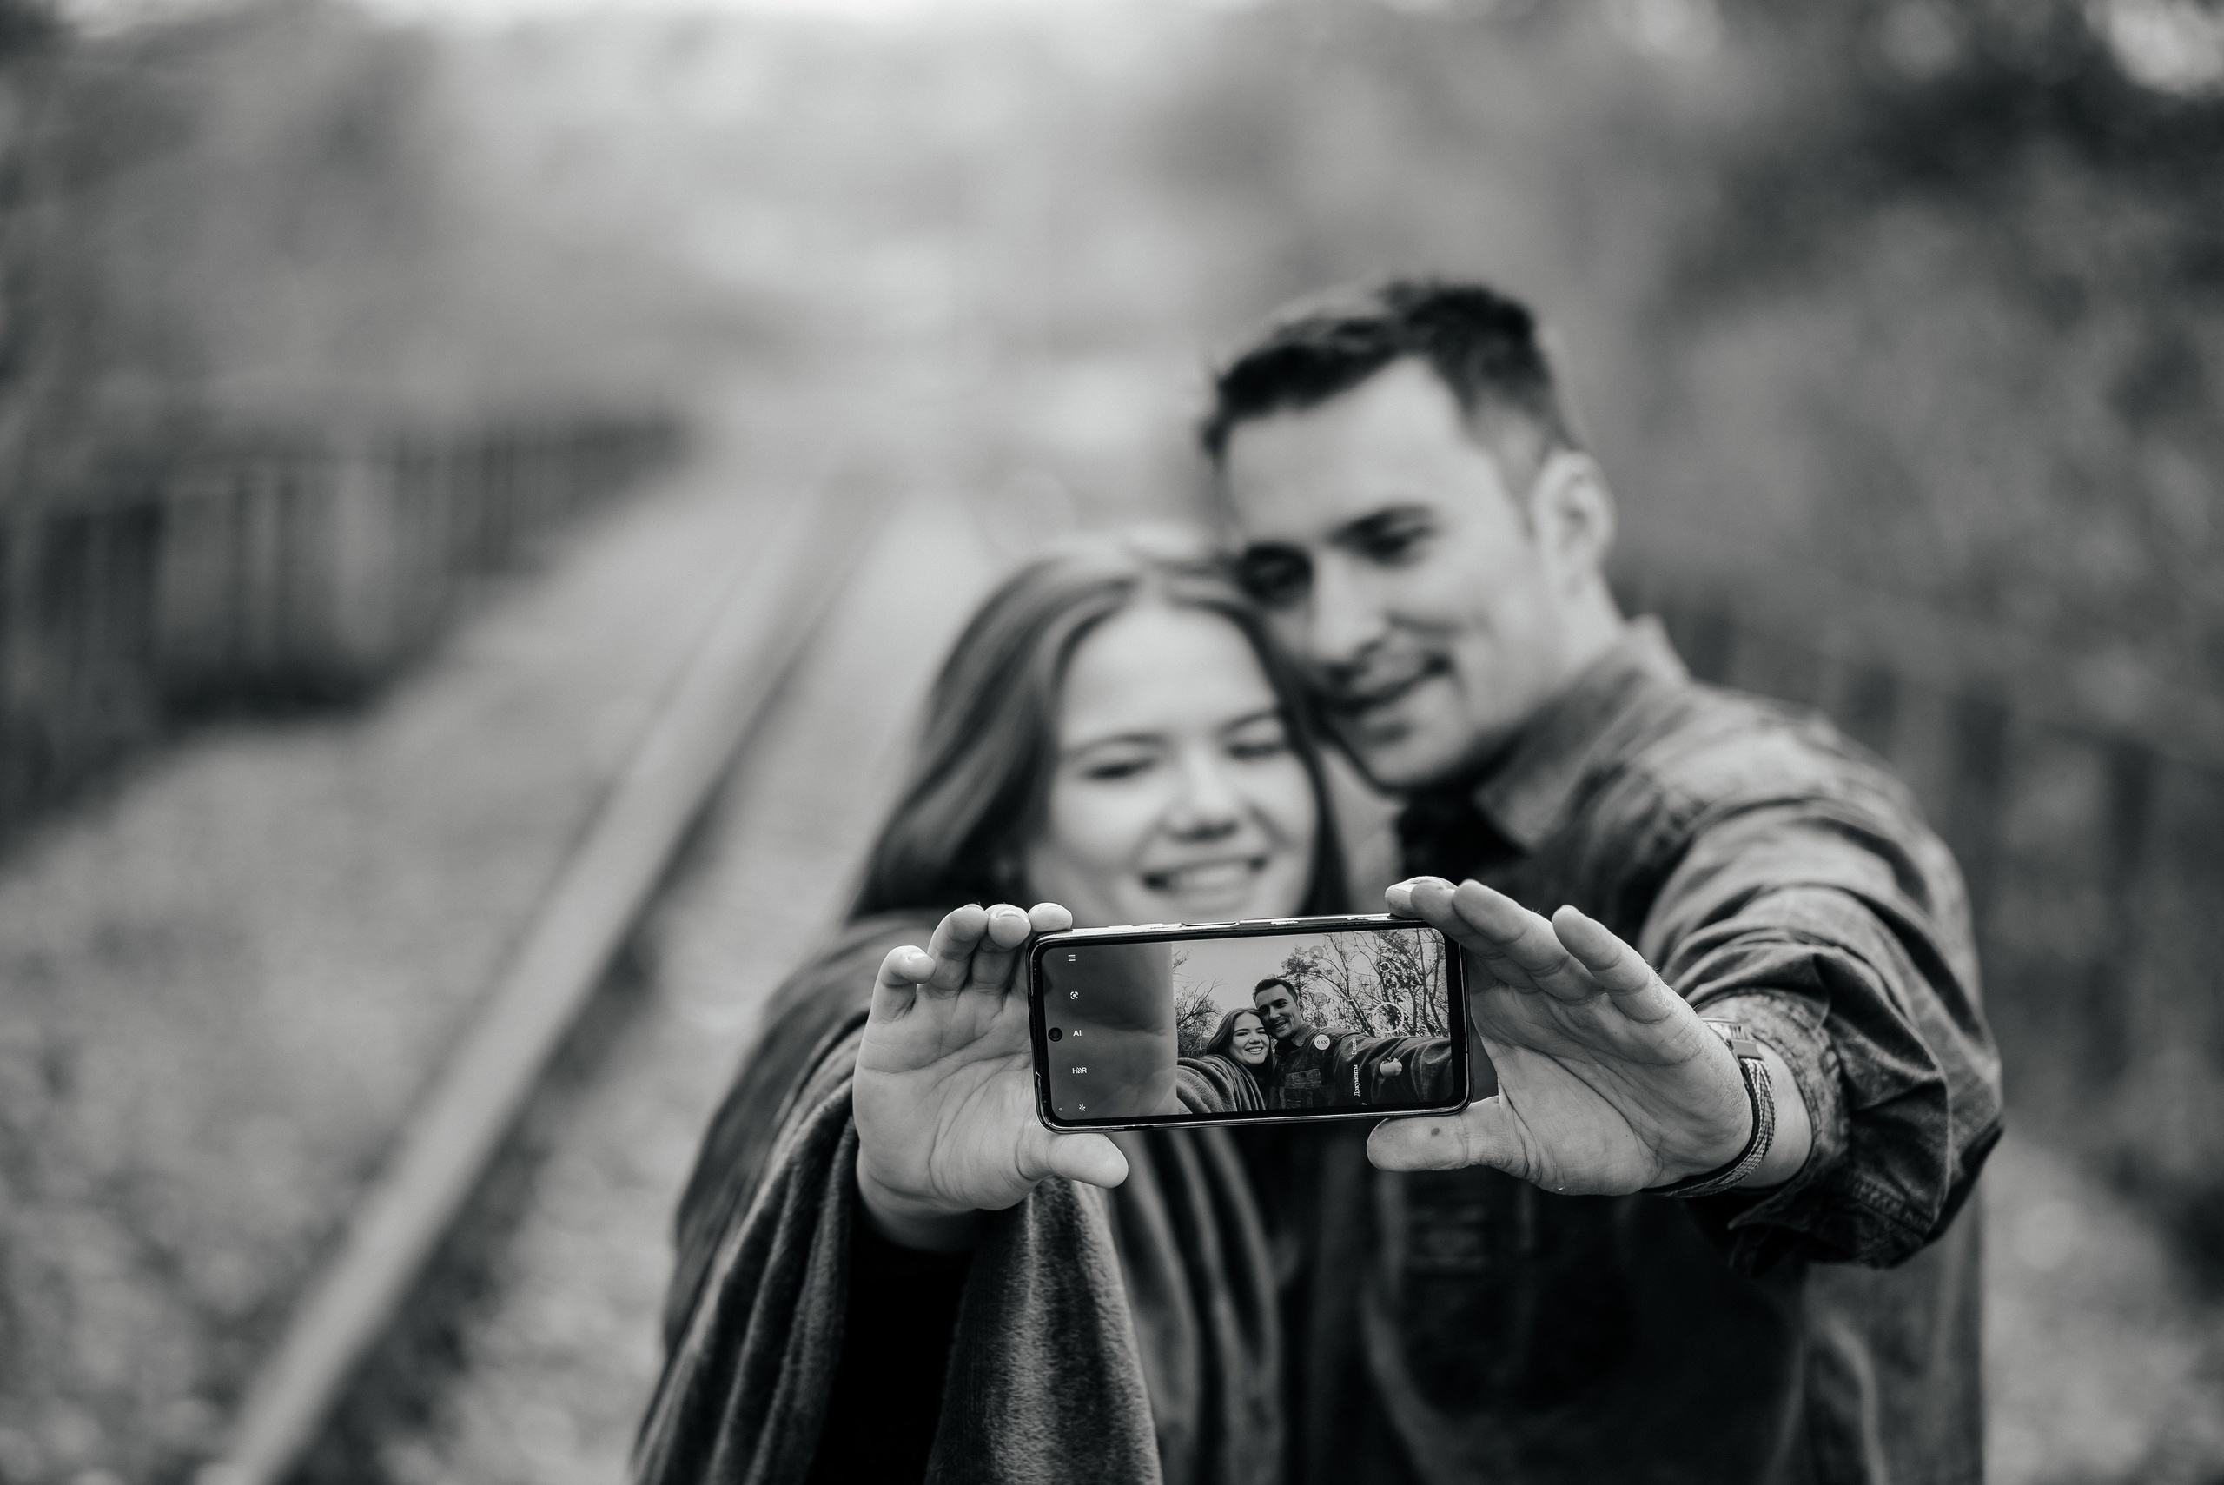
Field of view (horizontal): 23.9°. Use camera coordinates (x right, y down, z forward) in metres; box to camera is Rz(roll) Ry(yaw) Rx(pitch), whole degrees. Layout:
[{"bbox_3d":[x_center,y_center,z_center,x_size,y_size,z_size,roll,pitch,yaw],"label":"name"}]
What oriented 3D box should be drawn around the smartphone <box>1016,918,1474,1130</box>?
[{"bbox_3d":[0.052,0.107,2.008,0.166,0.078,0.009,-3,14,3],"label":"smartphone"}]

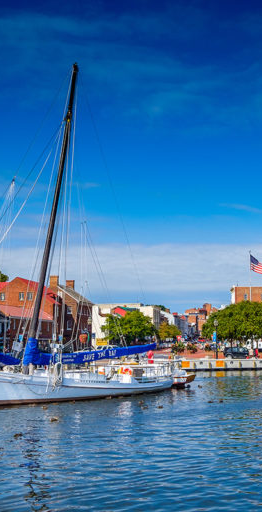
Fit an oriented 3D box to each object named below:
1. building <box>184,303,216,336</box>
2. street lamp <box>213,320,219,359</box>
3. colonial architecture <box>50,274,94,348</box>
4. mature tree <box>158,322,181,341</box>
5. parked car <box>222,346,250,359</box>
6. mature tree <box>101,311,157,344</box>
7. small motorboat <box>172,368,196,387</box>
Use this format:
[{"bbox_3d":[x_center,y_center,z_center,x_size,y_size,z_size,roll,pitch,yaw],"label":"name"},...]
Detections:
[{"bbox_3d":[29.134,26.960,268.826,12.000,14.420,13.000,-1,-8,8],"label":"building"},{"bbox_3d":[11.615,11.290,86.770,0.620,5.250,0.600,0,-8,0],"label":"street lamp"},{"bbox_3d":[-11.034,10.035,105.784,8.000,12.300,8.500,-2,-8,15],"label":"colonial architecture"},{"bbox_3d":[7.434,15.027,121.083,4.700,5.400,4.700,0,-8,0],"label":"mature tree"},{"bbox_3d":[14.380,13.072,86.000,4.500,1.700,1.850,3,-8,-23],"label":"parked car"},{"bbox_3d":[-0.400,12.285,102.279,8.600,6.970,8.000,0,-8,0],"label":"mature tree"},{"bbox_3d":[3.300,9.531,50.672,3.300,1.400,1.500,-7,-10,41],"label":"small motorboat"}]

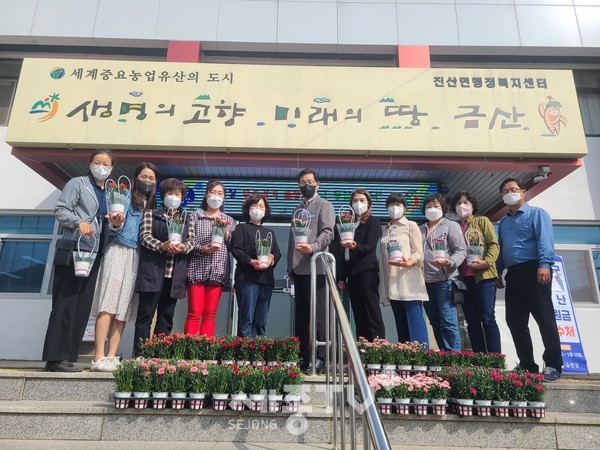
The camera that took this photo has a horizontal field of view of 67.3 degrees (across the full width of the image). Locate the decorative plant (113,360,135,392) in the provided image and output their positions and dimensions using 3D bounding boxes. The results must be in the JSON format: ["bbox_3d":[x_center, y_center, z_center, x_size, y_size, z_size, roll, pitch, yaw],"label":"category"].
[{"bbox_3d":[-1.022,0.875,2.611,0.115,0.180,0.115,1,-17,0],"label":"decorative plant"}]

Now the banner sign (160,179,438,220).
[{"bbox_3d":[-0.019,-0.330,5.834,3.600,0.490,0.120,1,-17,0],"label":"banner sign"}]

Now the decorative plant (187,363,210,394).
[{"bbox_3d":[-0.588,0.884,2.612,0.125,0.165,0.120,1,-17,0],"label":"decorative plant"}]

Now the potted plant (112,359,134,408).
[{"bbox_3d":[-1.017,0.919,2.597,0.115,0.262,0.115,1,-17,0],"label":"potted plant"}]

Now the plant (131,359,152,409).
[{"bbox_3d":[-0.913,0.922,2.598,0.115,0.260,0.115,1,-17,0],"label":"plant"}]

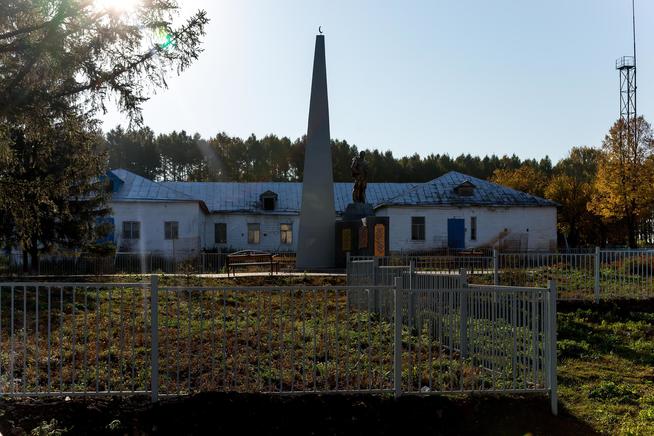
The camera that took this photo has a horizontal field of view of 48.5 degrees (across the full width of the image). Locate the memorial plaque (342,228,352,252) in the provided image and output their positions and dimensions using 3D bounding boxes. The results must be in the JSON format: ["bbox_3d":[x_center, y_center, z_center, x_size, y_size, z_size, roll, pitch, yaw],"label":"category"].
[{"bbox_3d":[0.904,0.990,32.005,0.440,1.057,0.050,0,-4,-6],"label":"memorial plaque"}]

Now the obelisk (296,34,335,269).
[{"bbox_3d":[-0.513,-2.991,32.070,1.600,10.415,1.450,0,-4,-6],"label":"obelisk"}]

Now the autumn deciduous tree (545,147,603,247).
[{"bbox_3d":[21.904,-1.790,64.262,4.900,9.147,4.900,0,-4,-6],"label":"autumn deciduous tree"}]

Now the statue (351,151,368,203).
[{"bbox_3d":[1.475,-1.882,32.898,0.800,2.369,0.650,0,-4,-6],"label":"statue"}]

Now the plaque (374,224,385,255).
[{"bbox_3d":[2.280,0.985,31.504,0.450,1.409,0.050,0,-4,-6],"label":"plaque"}]

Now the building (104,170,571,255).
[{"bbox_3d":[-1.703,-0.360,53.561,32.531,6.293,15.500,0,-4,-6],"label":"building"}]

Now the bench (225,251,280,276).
[{"bbox_3d":[-2.807,1.731,27.345,1.750,0.939,0.580,-1,-4,14],"label":"bench"}]

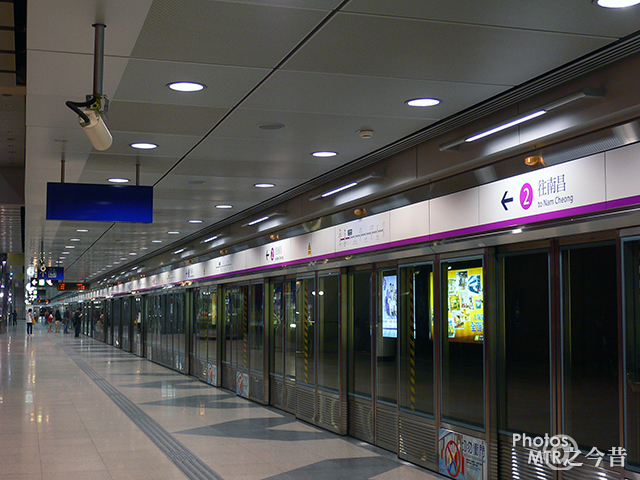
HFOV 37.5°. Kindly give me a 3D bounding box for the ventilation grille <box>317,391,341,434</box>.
[{"bbox_3d":[0.126,2.166,11.952,0.050,0.458,0.920,1,-5,-17],"label":"ventilation grille"}]

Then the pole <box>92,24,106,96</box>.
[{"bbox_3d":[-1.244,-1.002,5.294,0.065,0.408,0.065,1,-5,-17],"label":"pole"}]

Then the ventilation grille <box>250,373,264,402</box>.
[{"bbox_3d":[-1.030,2.445,15.632,0.050,0.450,0.895,1,-5,-17],"label":"ventilation grille"}]

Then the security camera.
[{"bbox_3d":[-1.252,-0.613,5.263,0.120,0.120,0.260,-1,-27,8],"label":"security camera"}]

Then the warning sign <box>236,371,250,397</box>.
[{"bbox_3d":[-1.366,2.586,16.768,0.020,0.420,0.980,1,-5,-17],"label":"warning sign"}]

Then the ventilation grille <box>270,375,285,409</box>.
[{"bbox_3d":[-0.676,2.396,14.904,0.050,0.450,0.830,1,-5,-17],"label":"ventilation grille"}]

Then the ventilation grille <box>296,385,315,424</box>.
[{"bbox_3d":[-0.182,2.238,12.935,0.050,0.460,0.885,1,-5,-17],"label":"ventilation grille"}]

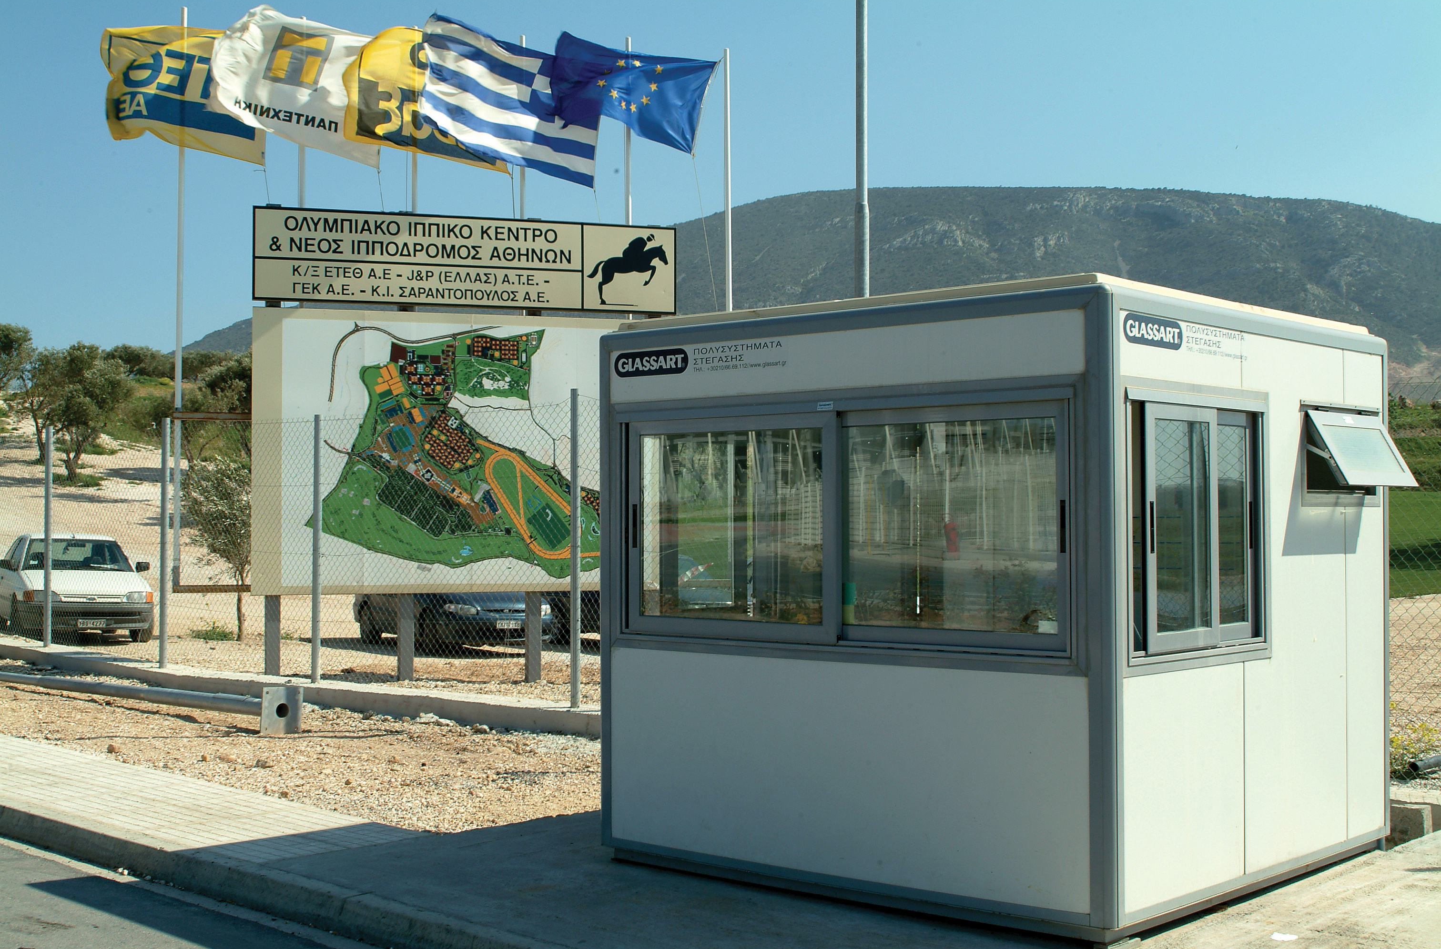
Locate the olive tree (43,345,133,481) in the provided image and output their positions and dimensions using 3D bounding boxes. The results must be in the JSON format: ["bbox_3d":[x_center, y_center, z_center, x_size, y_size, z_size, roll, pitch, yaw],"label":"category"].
[{"bbox_3d":[-16.922,-1.643,45.000,2.500,3.650,2.500,0,-2,0],"label":"olive tree"}]

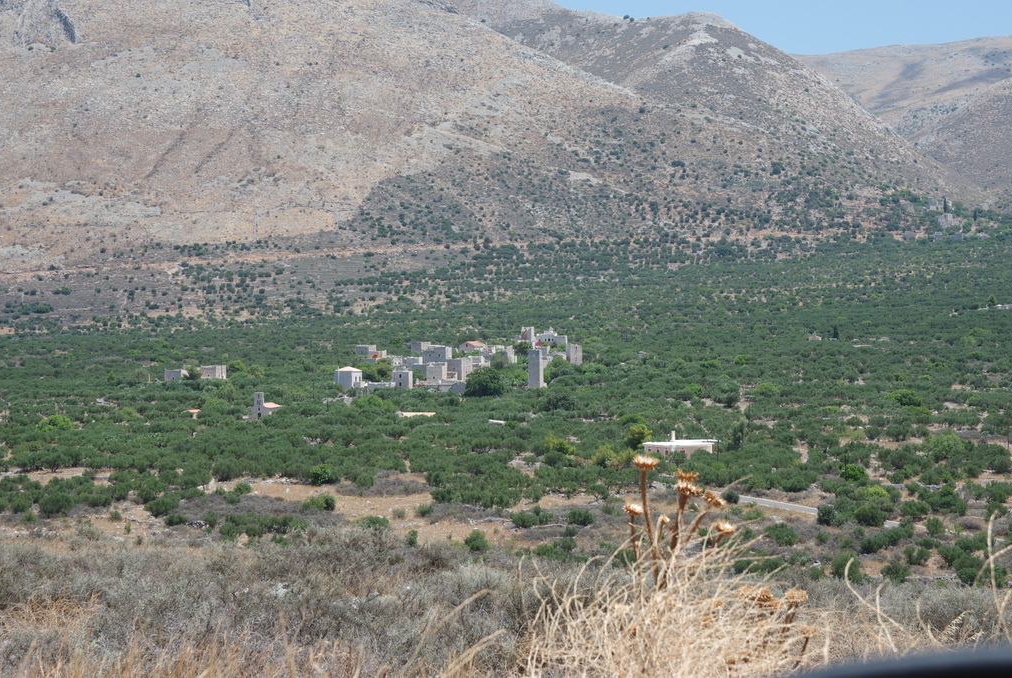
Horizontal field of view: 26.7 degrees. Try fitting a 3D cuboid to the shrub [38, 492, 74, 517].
[{"bbox_3d":[-81.720,30.052,387.000,6.300,4.100,5.600,0,1,0],"label":"shrub"}]

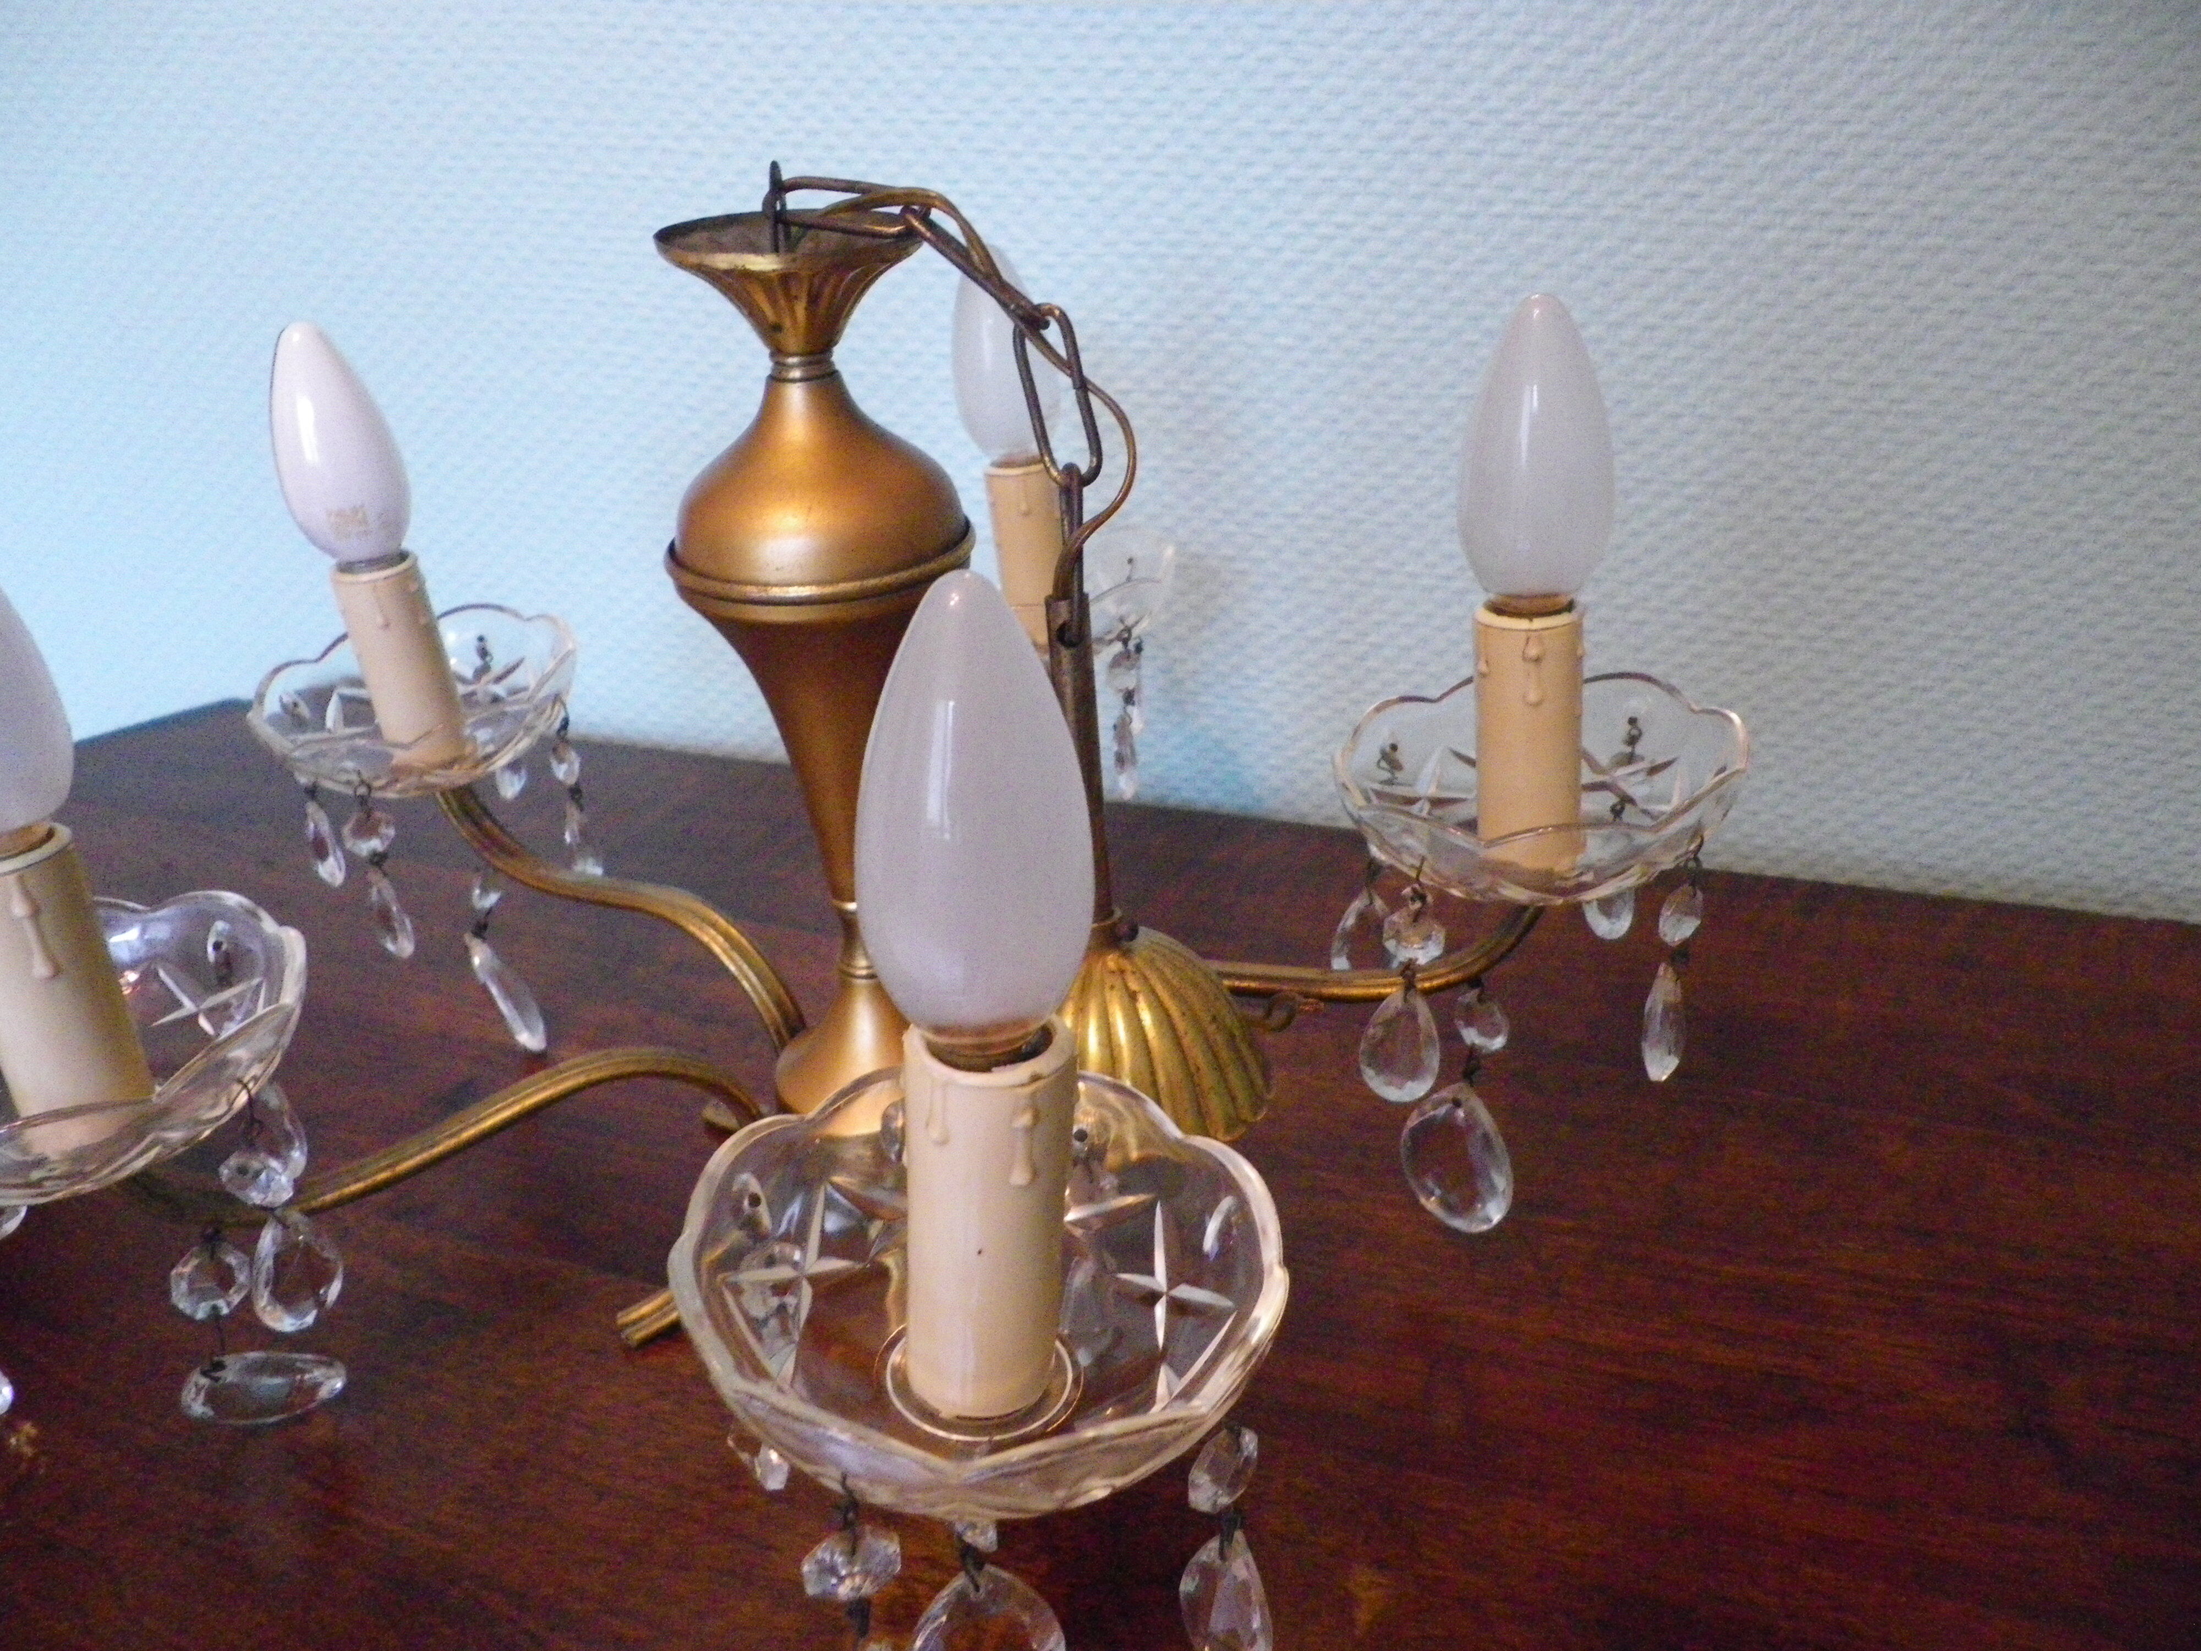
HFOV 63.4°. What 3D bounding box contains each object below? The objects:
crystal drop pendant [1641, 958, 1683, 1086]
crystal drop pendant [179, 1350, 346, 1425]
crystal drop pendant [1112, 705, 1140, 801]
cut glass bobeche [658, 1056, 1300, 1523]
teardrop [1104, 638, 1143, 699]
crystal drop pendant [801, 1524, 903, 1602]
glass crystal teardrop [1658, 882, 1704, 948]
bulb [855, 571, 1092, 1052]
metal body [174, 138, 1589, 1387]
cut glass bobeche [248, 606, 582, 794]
[{"bbox_3d":[0.138,0.048,0.438,0.011,0.036,0.018,12,28,27],"label":"crystal drop pendant"},{"bbox_3d":[-0.194,0.130,0.412,0.039,0.011,0.023,-5,25,-8],"label":"crystal drop pendant"},{"bbox_3d":[0.009,-0.024,0.608,0.009,0.035,0.018,3,25,10],"label":"crystal drop pendant"},{"bbox_3d":[-0.019,0.081,0.294,0.100,0.036,0.100,0,23,-1],"label":"cut glass bobeche"},{"bbox_3d":[0.008,-0.052,0.596,0.009,0.018,0.015,16,30,32],"label":"teardrop"},{"bbox_3d":[-0.037,0.109,0.264,0.015,0.015,0.009,-6,25,-10],"label":"crystal drop pendant"},{"bbox_3d":[0.139,0.021,0.427,0.015,0.017,0.009,-21,31,-35],"label":"glass crystal teardrop"},{"bbox_3d":[-0.018,0.004,0.262,0.035,0.087,0.035,-1,23,0],"label":"bulb"},{"bbox_3d":[-0.054,-0.025,0.444,0.350,0.262,0.370,-1,25,0],"label":"metal body"},{"bbox_3d":[-0.215,-0.034,0.570,0.100,0.036,0.100,-5,29,2],"label":"cut glass bobeche"}]

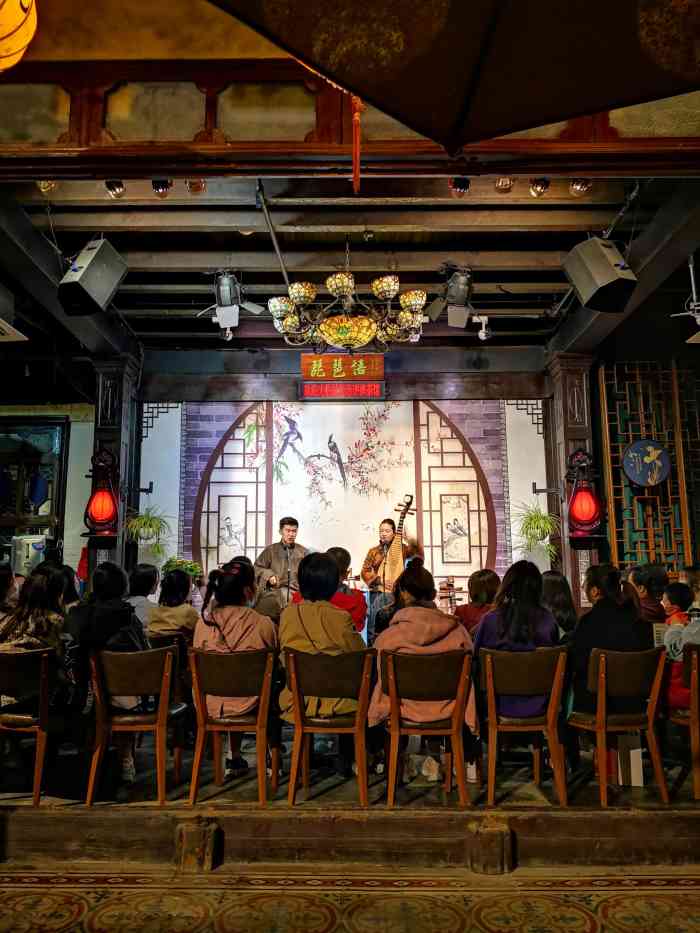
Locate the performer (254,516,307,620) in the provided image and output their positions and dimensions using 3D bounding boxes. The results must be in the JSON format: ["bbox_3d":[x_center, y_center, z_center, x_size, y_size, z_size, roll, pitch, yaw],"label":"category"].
[{"bbox_3d":[-0.616,1.085,6.609,0.580,1.300,0.720,2,-9,-12],"label":"performer"}]

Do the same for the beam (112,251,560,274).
[{"bbox_3d":[-0.113,-1.633,5.814,4.130,0.130,0.094,0,-9,0],"label":"beam"}]

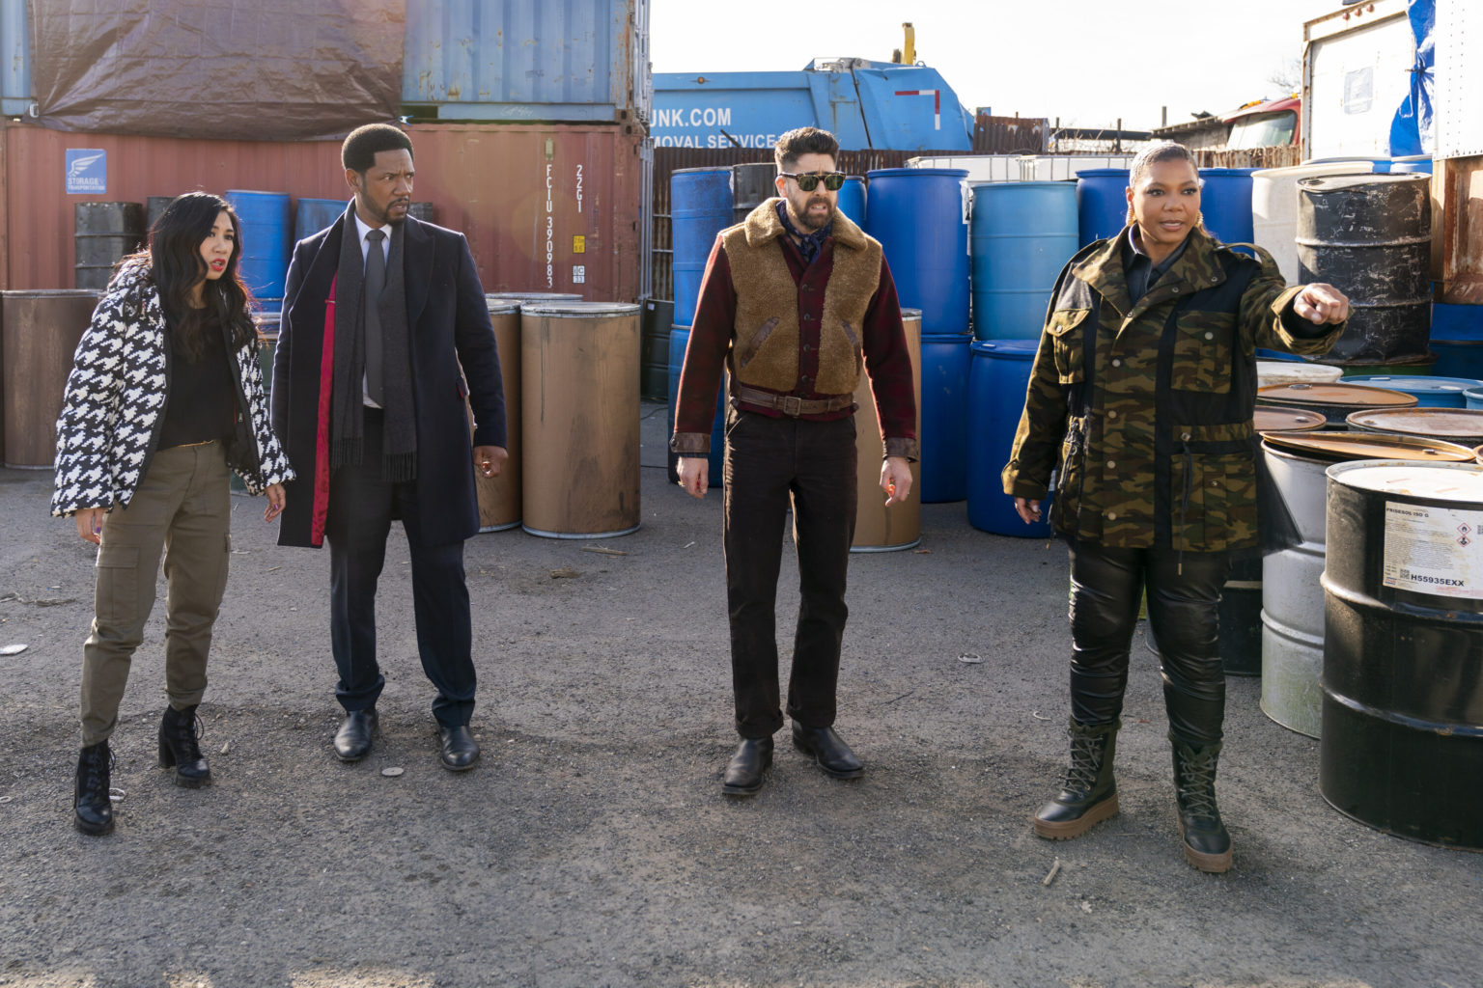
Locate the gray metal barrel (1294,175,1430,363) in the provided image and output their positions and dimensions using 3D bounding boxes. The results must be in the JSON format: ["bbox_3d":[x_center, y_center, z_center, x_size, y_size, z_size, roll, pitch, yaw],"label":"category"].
[{"bbox_3d":[2.978,-1.072,6.500,0.590,0.880,0.590,0,9,0],"label":"gray metal barrel"}]

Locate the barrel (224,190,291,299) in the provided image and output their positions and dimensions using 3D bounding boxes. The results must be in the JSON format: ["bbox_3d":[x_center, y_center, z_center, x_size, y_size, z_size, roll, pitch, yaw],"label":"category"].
[{"bbox_3d":[-4.454,-2.297,12.500,0.585,0.930,0.585,0,9,0],"label":"barrel"}]

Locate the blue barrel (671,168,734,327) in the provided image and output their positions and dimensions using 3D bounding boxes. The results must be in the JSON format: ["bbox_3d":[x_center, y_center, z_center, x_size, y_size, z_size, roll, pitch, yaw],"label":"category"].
[{"bbox_3d":[-0.115,-1.432,7.920,0.580,0.900,0.580,0,11,0],"label":"blue barrel"}]

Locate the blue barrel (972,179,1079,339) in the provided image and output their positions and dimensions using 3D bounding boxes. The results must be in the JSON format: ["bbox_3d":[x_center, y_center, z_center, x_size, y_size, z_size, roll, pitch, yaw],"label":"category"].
[{"bbox_3d":[1.577,-1.281,7.550,0.585,0.890,0.585,0,9,0],"label":"blue barrel"}]

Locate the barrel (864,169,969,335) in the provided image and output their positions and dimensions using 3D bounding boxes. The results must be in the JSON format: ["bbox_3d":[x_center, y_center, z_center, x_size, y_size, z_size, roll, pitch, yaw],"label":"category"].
[{"bbox_3d":[0.998,-1.385,7.680,0.580,0.910,0.580,0,9,0],"label":"barrel"}]

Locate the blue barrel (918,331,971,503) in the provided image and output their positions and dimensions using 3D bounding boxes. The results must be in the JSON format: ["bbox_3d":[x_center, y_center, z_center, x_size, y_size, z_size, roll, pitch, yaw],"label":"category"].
[{"bbox_3d":[0.998,-0.437,7.650,0.580,0.900,0.580,0,11,0],"label":"blue barrel"}]

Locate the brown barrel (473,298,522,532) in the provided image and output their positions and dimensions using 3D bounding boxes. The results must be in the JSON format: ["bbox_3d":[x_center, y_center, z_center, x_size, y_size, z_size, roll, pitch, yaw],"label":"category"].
[{"bbox_3d":[-1.406,-0.389,6.860,0.585,1.085,0.585,0,11,0],"label":"brown barrel"}]

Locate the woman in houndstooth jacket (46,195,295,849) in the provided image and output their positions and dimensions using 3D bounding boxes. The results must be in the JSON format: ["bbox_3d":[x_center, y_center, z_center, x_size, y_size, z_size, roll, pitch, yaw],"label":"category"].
[{"bbox_3d":[-1.503,0.021,3.580,0.600,1.620,0.440,-10,15,-44],"label":"woman in houndstooth jacket"}]

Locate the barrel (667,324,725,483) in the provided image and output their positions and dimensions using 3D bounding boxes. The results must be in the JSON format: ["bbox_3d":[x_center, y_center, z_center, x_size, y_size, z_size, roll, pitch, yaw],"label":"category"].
[{"bbox_3d":[-0.142,-0.542,8.100,0.585,0.910,0.585,0,9,0],"label":"barrel"}]

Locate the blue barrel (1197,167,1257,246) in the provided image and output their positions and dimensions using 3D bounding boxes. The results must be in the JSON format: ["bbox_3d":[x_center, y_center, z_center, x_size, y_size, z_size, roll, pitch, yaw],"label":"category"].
[{"bbox_3d":[2.722,-1.370,7.650,0.580,0.900,0.580,0,11,0],"label":"blue barrel"}]

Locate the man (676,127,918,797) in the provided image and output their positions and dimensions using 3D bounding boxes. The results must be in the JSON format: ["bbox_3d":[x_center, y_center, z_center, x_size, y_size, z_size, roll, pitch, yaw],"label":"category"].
[{"bbox_3d":[0.147,-0.092,3.740,0.660,1.790,0.400,-1,11,-5],"label":"man"}]

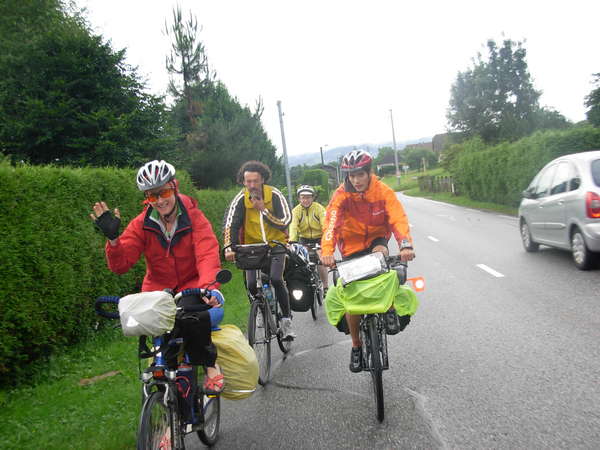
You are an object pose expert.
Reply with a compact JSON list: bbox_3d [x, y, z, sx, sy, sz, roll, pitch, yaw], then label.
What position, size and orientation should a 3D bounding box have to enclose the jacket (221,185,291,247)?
[{"bbox_3d":[-0.391,-0.067,5.850,0.560,0.560,0.500,-6,3,10],"label":"jacket"}]

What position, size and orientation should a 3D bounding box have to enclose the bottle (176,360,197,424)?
[{"bbox_3d":[-0.570,0.842,3.320,0.085,0.285,0.085,-6,-15,5],"label":"bottle"}]

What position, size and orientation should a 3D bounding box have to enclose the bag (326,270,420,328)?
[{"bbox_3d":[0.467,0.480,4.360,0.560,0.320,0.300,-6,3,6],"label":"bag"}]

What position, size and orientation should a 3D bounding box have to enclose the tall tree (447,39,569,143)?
[{"bbox_3d":[16.836,-9.211,54.776,9.600,12.400,9.600,-5,3,17],"label":"tall tree"}]

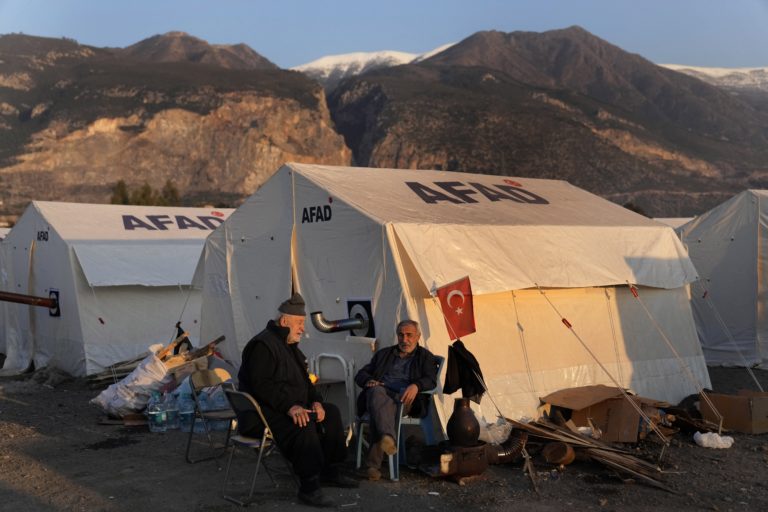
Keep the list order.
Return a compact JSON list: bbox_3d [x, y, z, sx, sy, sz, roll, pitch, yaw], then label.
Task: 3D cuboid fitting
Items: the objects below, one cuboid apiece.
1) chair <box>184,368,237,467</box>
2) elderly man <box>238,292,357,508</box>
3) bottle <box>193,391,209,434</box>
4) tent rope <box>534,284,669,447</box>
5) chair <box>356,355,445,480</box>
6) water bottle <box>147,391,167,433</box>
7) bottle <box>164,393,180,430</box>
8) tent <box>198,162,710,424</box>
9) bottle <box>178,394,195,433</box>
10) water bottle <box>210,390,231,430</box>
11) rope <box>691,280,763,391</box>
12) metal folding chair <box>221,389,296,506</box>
[{"bbox_3d":[-1.340,1.260,7.920,0.440,0.750,0.490,-1,1,-41],"label":"chair"},{"bbox_3d":[-0.555,0.895,6.340,0.740,1.310,0.580,0,1,-7],"label":"elderly man"},{"bbox_3d":[-1.584,1.362,8.486,0.158,0.330,0.158,0,1,0],"label":"bottle"},{"bbox_3d":[1.900,0.915,8.800,0.080,1.270,1.750,0,1,-27],"label":"tent rope"},{"bbox_3d":[0.130,1.205,7.450,0.550,0.850,0.560,1,1,41],"label":"chair"},{"bbox_3d":[-1.962,1.362,8.515,0.158,0.330,0.158,0,1,0],"label":"water bottle"},{"bbox_3d":[-1.867,1.360,8.675,0.158,0.330,0.158,0,1,0],"label":"bottle"},{"bbox_3d":[0.682,0.281,11.126,4.150,2.433,4.300,0,1,-38],"label":"tent"},{"bbox_3d":[-1.702,1.362,8.515,0.158,0.330,0.158,0,1,0],"label":"bottle"},{"bbox_3d":[-1.433,1.361,8.616,0.158,0.330,0.158,0,1,0],"label":"water bottle"},{"bbox_3d":[3.830,0.890,10.800,0.080,1.260,1.600,0,1,-18],"label":"rope"},{"bbox_3d":[-0.840,1.265,6.680,0.490,0.770,0.440,-1,1,-35],"label":"metal folding chair"}]

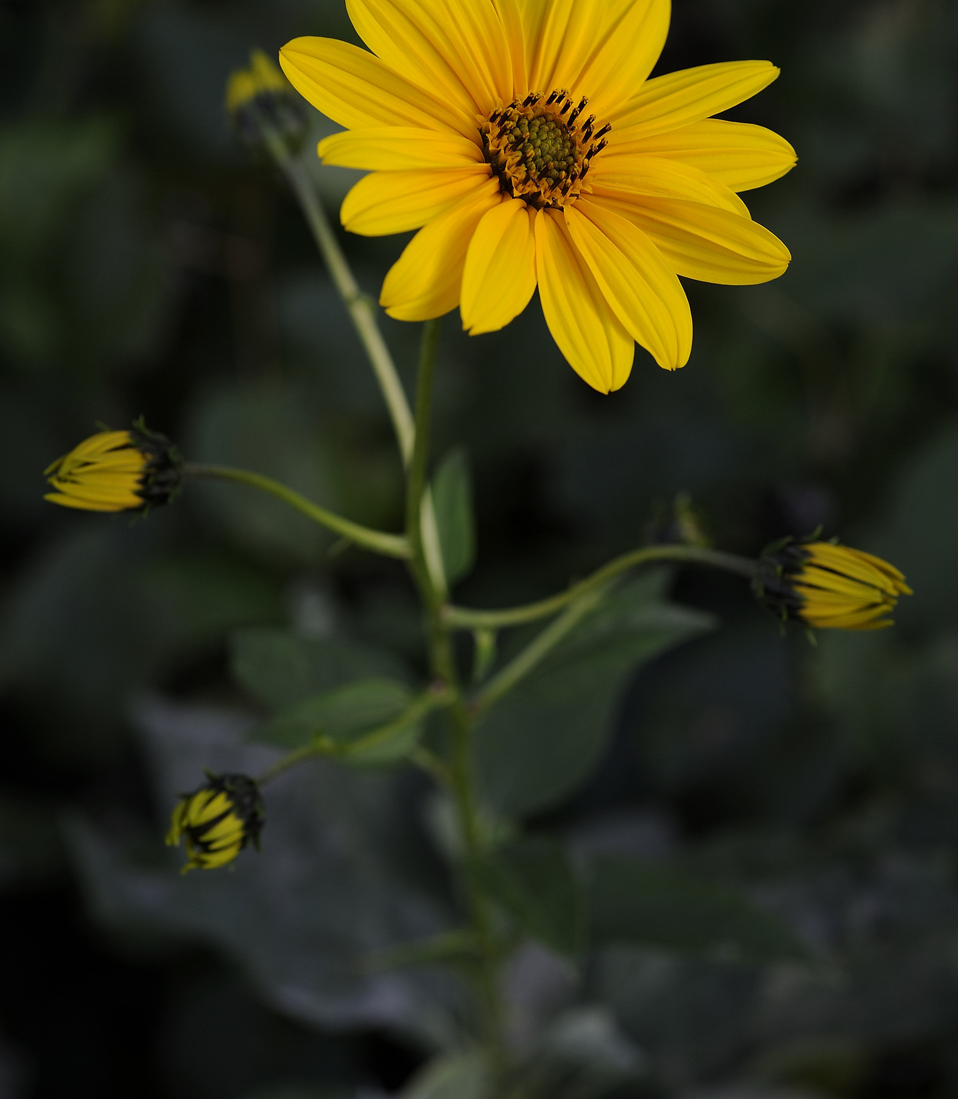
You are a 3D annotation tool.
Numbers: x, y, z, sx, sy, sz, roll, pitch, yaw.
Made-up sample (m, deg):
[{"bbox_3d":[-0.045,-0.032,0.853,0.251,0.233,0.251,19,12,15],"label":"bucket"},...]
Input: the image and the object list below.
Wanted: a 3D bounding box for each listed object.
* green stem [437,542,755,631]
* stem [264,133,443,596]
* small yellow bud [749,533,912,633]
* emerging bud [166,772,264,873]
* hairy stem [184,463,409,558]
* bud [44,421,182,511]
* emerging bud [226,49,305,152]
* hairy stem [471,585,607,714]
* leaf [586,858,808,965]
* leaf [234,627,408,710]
[{"bbox_3d":[0.021,0.007,0.398,0.061,0.013,0.007,-9,0,20],"label":"green stem"},{"bbox_3d":[-0.023,-0.040,0.436,0.009,0.008,0.113,-20,64,0],"label":"stem"},{"bbox_3d":[0.062,0.006,0.386,0.027,0.017,0.017,5,-11,6],"label":"small yellow bud"},{"bbox_3d":[-0.047,0.049,0.394,0.015,0.015,0.018,23,51,37],"label":"emerging bud"},{"bbox_3d":[-0.032,-0.007,0.395,0.045,0.007,0.006,19,0,-20],"label":"hairy stem"},{"bbox_3d":[-0.064,-0.014,0.386,0.025,0.017,0.017,-8,-11,-6],"label":"bud"},{"bbox_3d":[-0.045,-0.096,0.465,0.017,0.017,0.021,-8,54,-4],"label":"emerging bud"},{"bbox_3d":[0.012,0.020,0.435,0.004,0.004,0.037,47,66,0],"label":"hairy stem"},{"bbox_3d":[0.047,0.078,0.475,0.048,0.008,0.023,8,45,0],"label":"leaf"},{"bbox_3d":[-0.032,0.024,0.440,0.036,0.007,0.020,7,47,10],"label":"leaf"}]

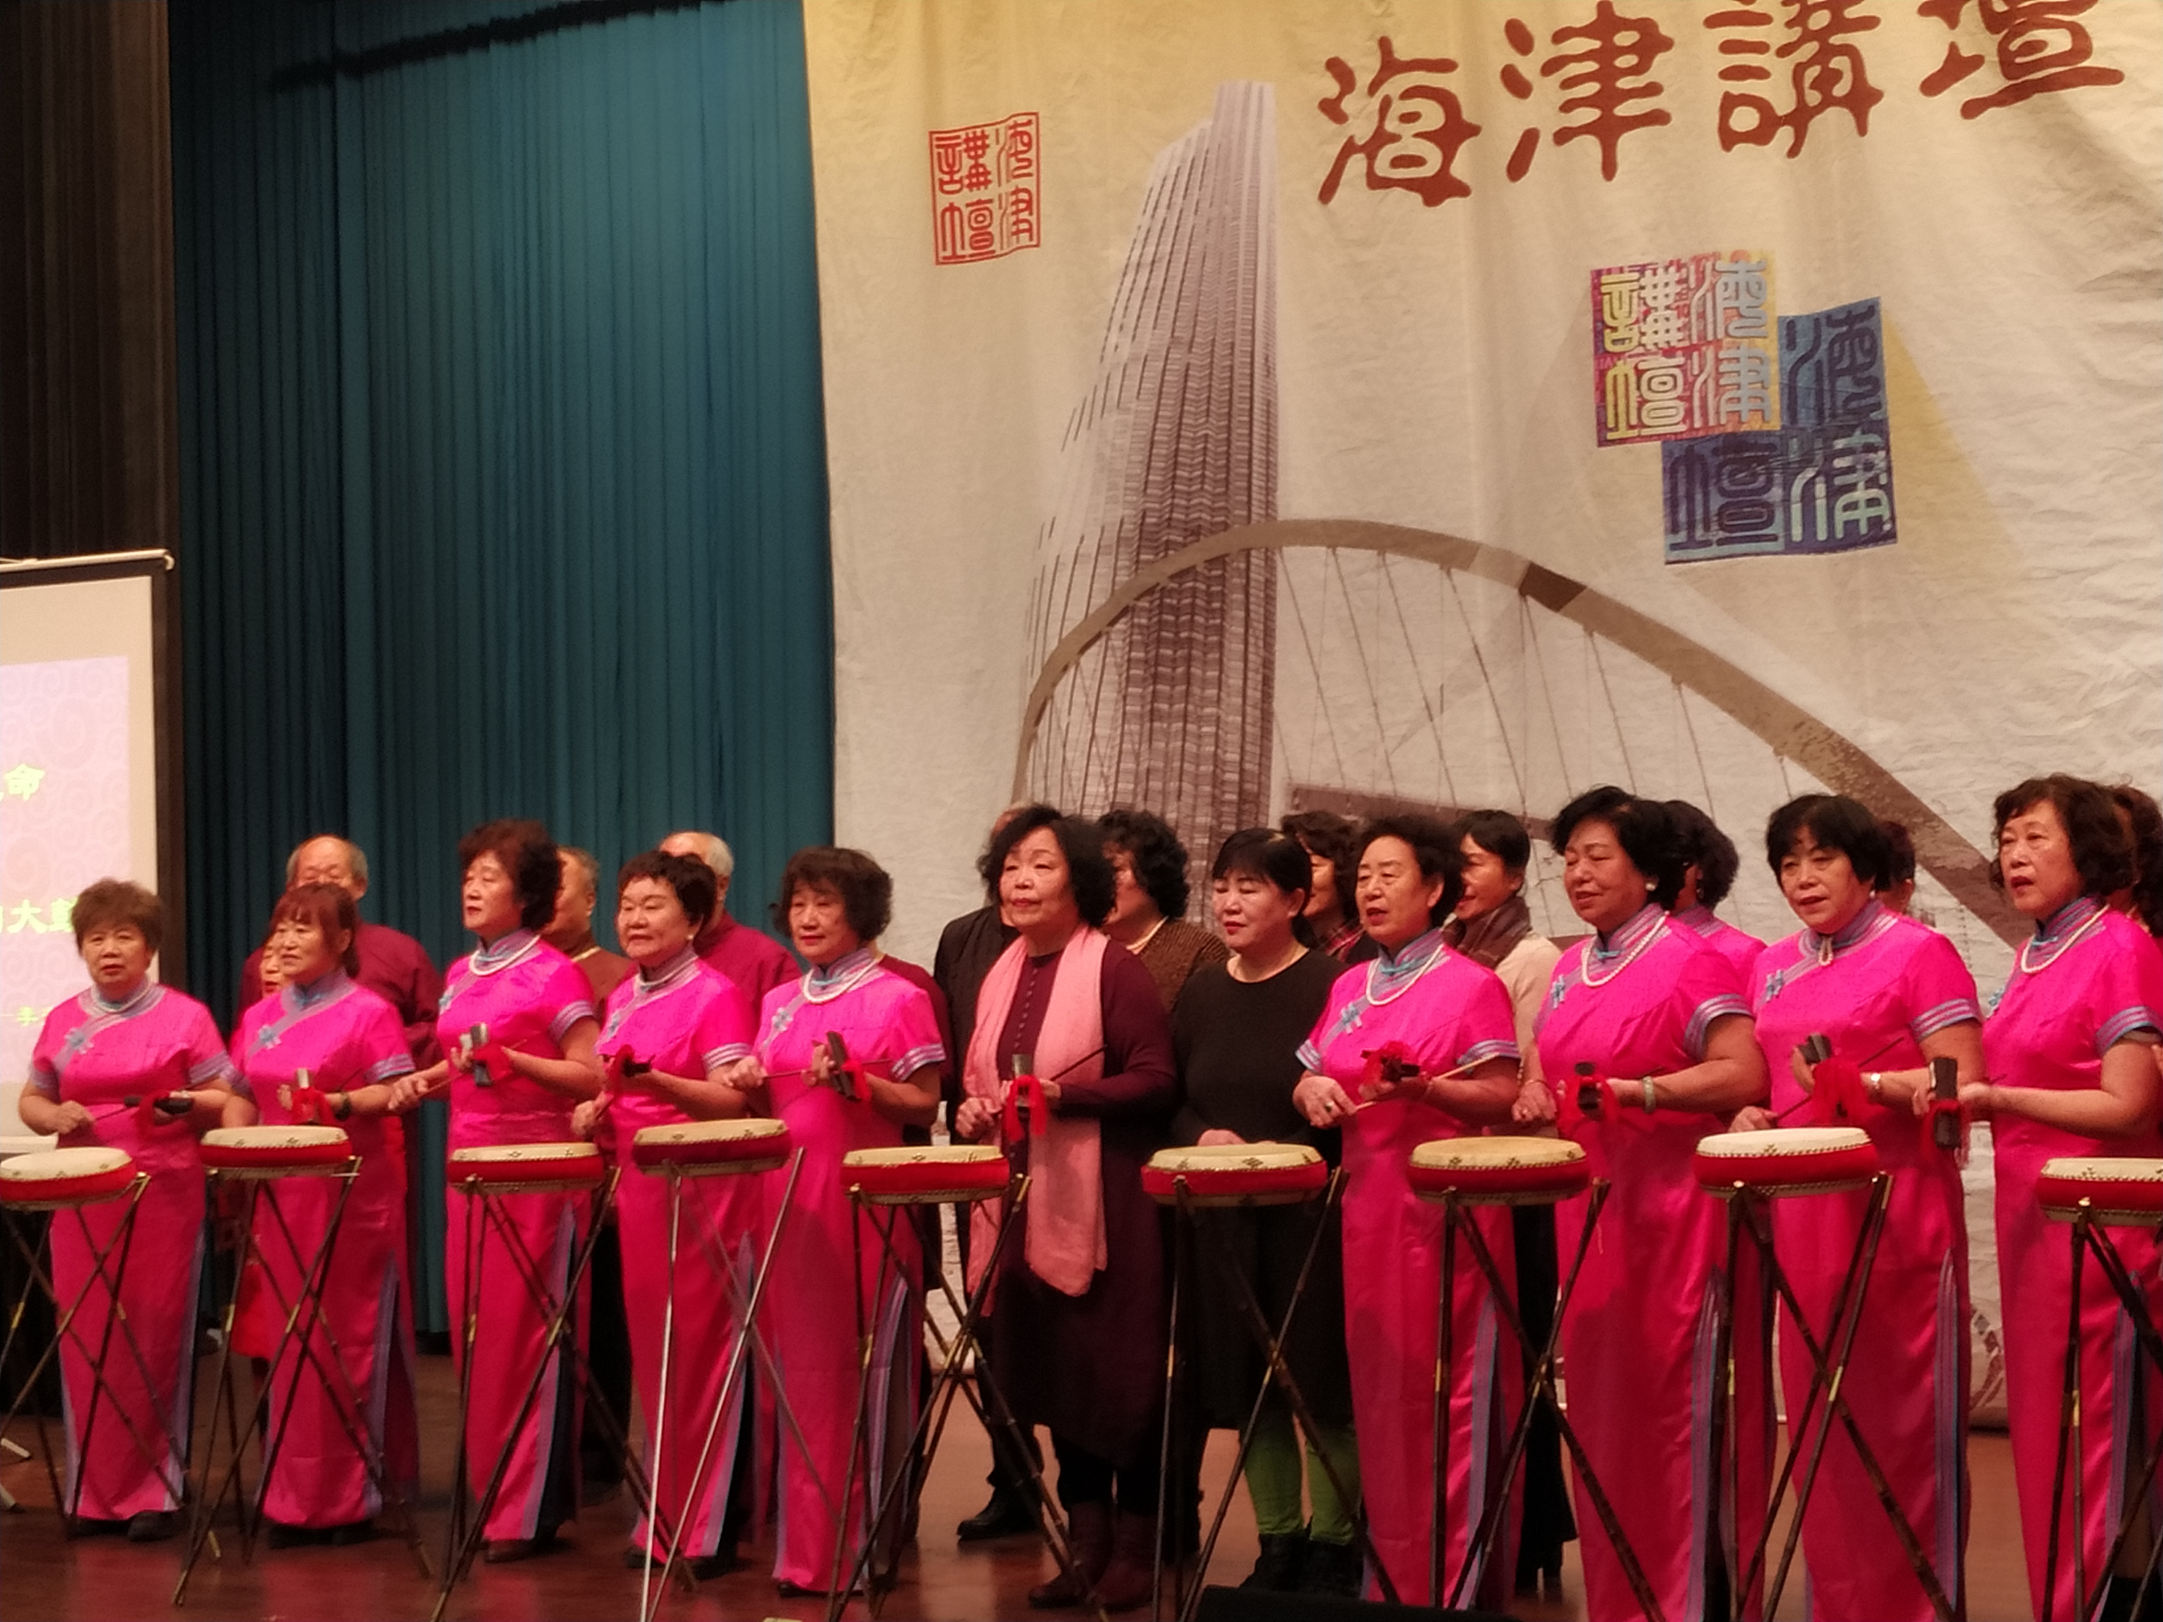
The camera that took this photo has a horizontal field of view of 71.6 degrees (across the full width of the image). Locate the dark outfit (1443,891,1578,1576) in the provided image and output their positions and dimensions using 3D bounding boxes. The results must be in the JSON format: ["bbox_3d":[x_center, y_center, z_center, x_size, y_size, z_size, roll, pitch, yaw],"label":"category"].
[{"bbox_3d":[0.883,0.873,3.090,0.460,1.410,0.320,-4,-4,38],"label":"dark outfit"}]

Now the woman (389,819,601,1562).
[{"bbox_3d":[-1.320,0.865,3.380,0.460,1.660,0.420,-3,-3,24],"label":"woman"}]

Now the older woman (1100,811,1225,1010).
[{"bbox_3d":[0.149,0.824,3.270,0.470,1.620,0.320,-3,-3,24],"label":"older woman"}]

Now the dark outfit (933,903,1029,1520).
[{"bbox_3d":[-0.146,0.890,3.460,0.490,1.410,0.310,-3,-3,22],"label":"dark outfit"}]

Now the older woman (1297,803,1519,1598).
[{"bbox_3d":[0.628,0.805,2.880,0.470,1.585,0.380,-4,-3,35],"label":"older woman"}]

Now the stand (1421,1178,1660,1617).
[{"bbox_3d":[0.793,1.122,2.680,0.500,0.920,0.500,-3,-3,16],"label":"stand"}]

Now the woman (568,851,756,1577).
[{"bbox_3d":[-0.908,0.879,3.270,0.450,1.590,0.380,-3,-3,20],"label":"woman"}]

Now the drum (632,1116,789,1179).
[{"bbox_3d":[-0.758,0.688,3.070,0.325,0.085,0.325,-6,-3,16],"label":"drum"}]

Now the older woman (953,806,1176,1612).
[{"bbox_3d":[-0.029,0.816,3.060,0.470,1.630,0.380,-4,-3,26],"label":"older woman"}]

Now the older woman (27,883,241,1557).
[{"bbox_3d":[-2.258,0.948,3.550,0.490,1.580,0.380,-2,-3,-8],"label":"older woman"}]

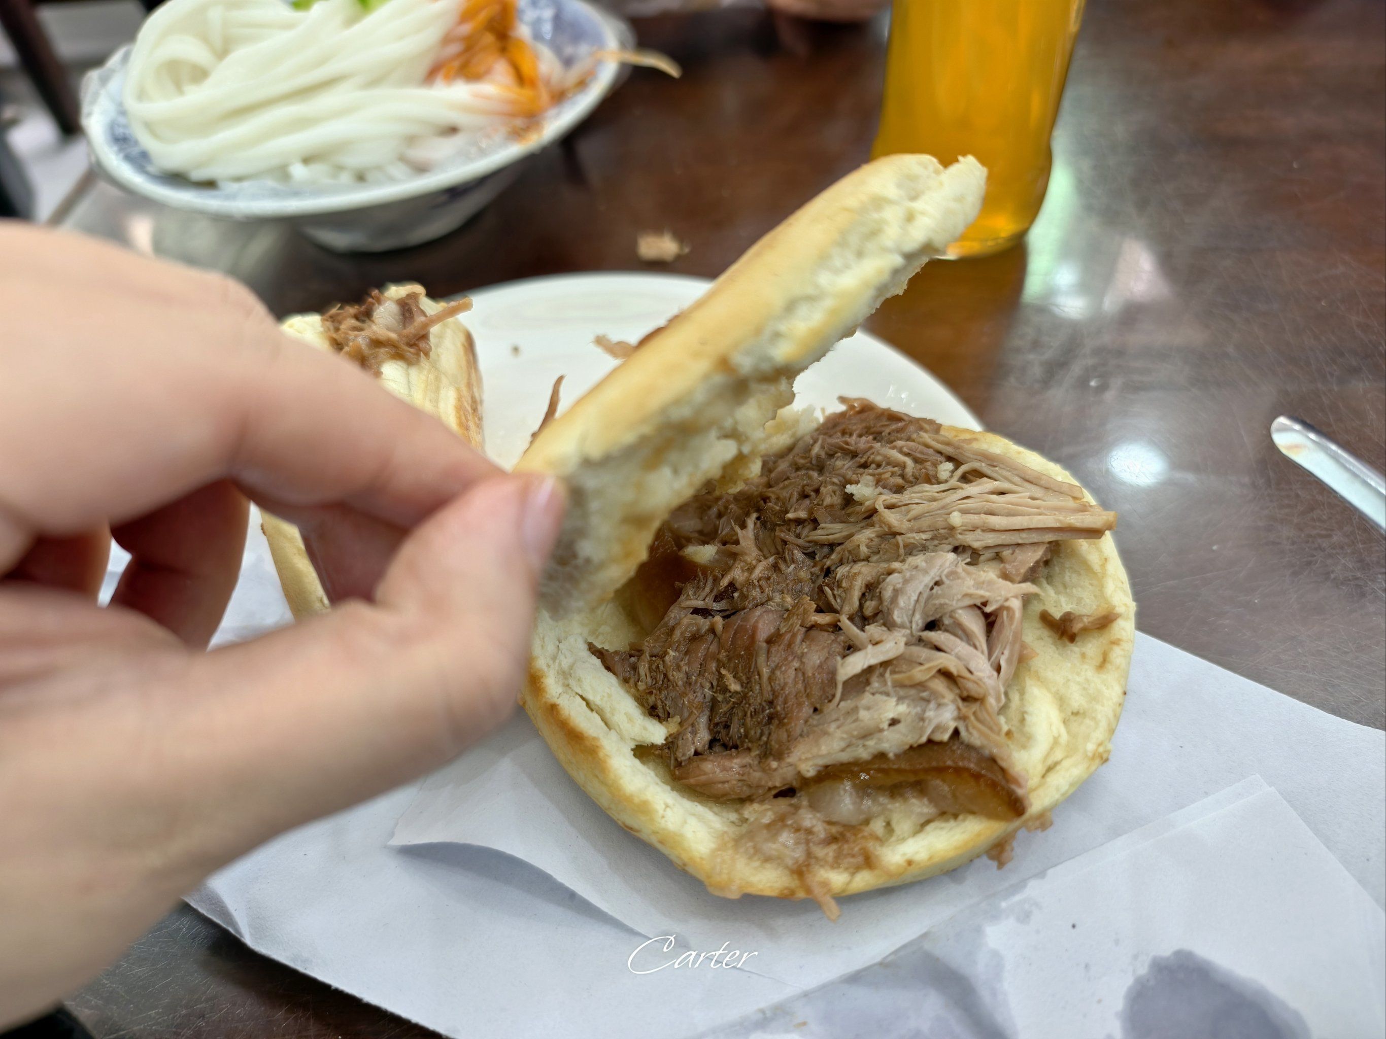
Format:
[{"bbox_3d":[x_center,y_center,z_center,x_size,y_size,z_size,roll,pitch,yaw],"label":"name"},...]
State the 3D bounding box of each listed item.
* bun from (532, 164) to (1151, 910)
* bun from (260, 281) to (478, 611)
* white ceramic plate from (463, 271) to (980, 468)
[{"bbox_3d":[0.022,0.001,0.163,0.113,0.081,0.117,0,48,0],"label":"bun"},{"bbox_3d":[-0.067,-0.017,0.202,0.048,0.050,0.086,-20,50,-16],"label":"bun"},{"bbox_3d":[-0.023,0.005,0.210,0.194,0.020,0.194,0,48,0],"label":"white ceramic plate"}]

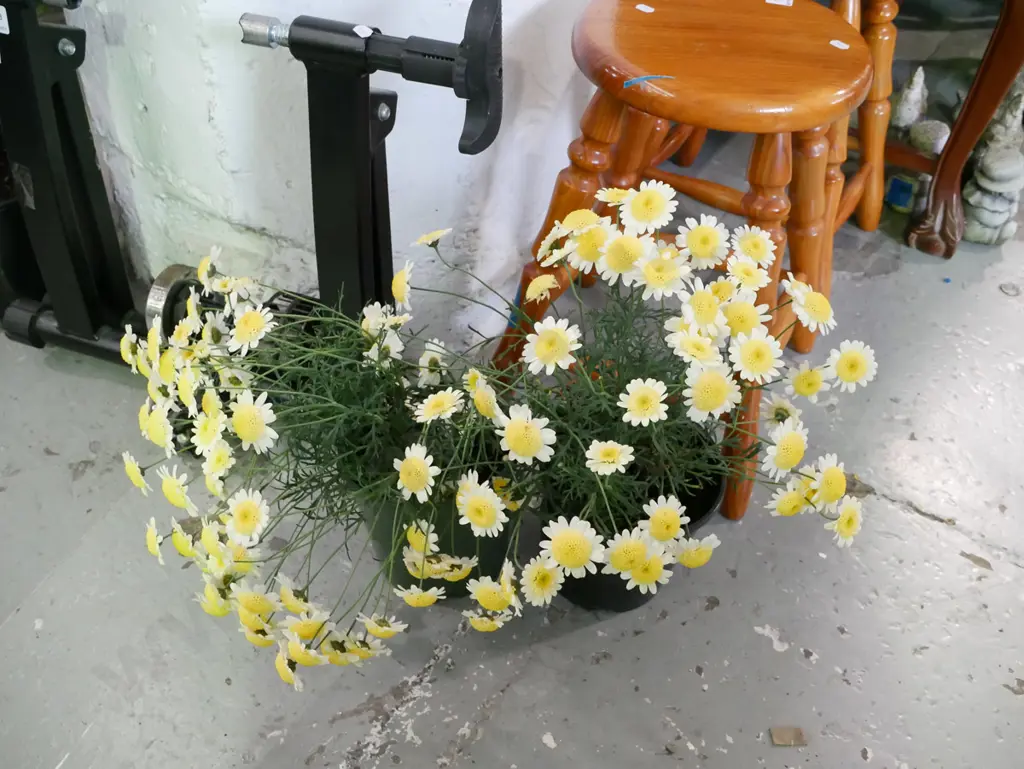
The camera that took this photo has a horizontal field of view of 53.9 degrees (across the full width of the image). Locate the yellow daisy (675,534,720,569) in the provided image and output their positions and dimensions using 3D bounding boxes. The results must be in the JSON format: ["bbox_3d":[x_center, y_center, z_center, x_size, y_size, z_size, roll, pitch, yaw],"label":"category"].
[{"bbox_3d":[0.176,0.157,0.953,0.045,0.045,0.021,-2,51,-5],"label":"yellow daisy"}]

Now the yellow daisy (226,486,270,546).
[{"bbox_3d":[-0.230,0.116,0.875,0.050,0.016,0.050,26,92,22],"label":"yellow daisy"}]

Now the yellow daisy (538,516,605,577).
[{"bbox_3d":[0.050,0.137,0.850,0.054,0.054,0.019,5,6,3],"label":"yellow daisy"}]

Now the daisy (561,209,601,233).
[{"bbox_3d":[0.062,-0.143,0.890,0.048,0.018,0.048,-32,33,-30],"label":"daisy"}]

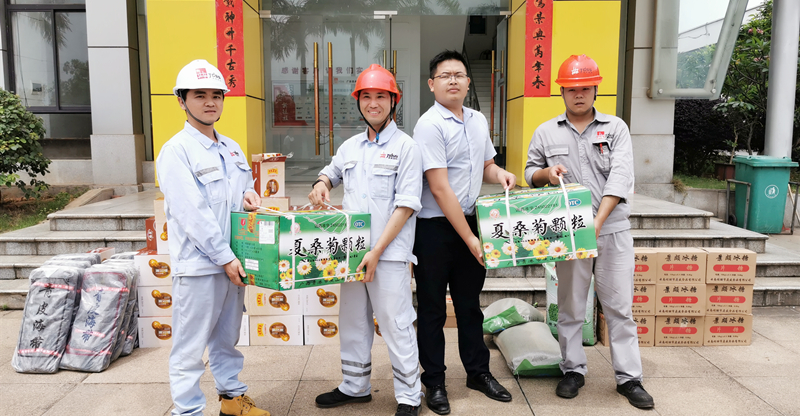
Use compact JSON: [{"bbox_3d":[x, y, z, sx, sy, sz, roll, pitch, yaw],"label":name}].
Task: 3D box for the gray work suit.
[{"bbox_3d":[0.914,0.214,3.120,0.580,1.410,0.380,1,7,8],"label":"gray work suit"}]

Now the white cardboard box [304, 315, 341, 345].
[{"bbox_3d":[-0.434,0.771,4.041,0.337,0.197,0.140,0,7,-1],"label":"white cardboard box"}]

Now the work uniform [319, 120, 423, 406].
[{"bbox_3d":[-0.123,0.278,2.952,0.470,1.380,0.380,3,8,27],"label":"work uniform"}]

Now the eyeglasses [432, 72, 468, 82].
[{"bbox_3d":[0.237,-0.615,2.966,0.145,0.042,0.135,-1,7,-9],"label":"eyeglasses"}]

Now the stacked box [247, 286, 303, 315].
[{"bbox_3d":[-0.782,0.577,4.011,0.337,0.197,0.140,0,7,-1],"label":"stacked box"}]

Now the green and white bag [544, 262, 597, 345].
[{"bbox_3d":[1.108,0.605,4.066,0.330,0.550,0.140,1,7,13],"label":"green and white bag"}]

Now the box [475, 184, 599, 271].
[{"bbox_3d":[0.612,0.075,2.831,0.473,0.282,0.339,-8,6,9],"label":"box"}]

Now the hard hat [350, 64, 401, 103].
[{"bbox_3d":[-0.106,-0.561,2.821,0.230,0.160,0.285,4,-2,9],"label":"hard hat"}]

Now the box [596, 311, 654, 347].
[{"bbox_3d":[1.467,0.776,4.083,0.310,0.205,0.195,0,7,-1],"label":"box"}]

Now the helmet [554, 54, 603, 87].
[{"bbox_3d":[0.871,-0.671,3.044,0.230,0.158,0.285,-3,14,12],"label":"helmet"}]

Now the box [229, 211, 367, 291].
[{"bbox_3d":[-0.414,0.167,2.650,0.340,0.284,0.472,2,2,43],"label":"box"}]

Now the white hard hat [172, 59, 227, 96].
[{"bbox_3d":[-0.840,-0.552,2.639,0.230,0.160,0.285,-6,5,-39],"label":"white hard hat"}]

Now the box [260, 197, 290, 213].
[{"bbox_3d":[-0.794,0.108,4.003,0.197,0.337,0.140,0,7,-1],"label":"box"}]

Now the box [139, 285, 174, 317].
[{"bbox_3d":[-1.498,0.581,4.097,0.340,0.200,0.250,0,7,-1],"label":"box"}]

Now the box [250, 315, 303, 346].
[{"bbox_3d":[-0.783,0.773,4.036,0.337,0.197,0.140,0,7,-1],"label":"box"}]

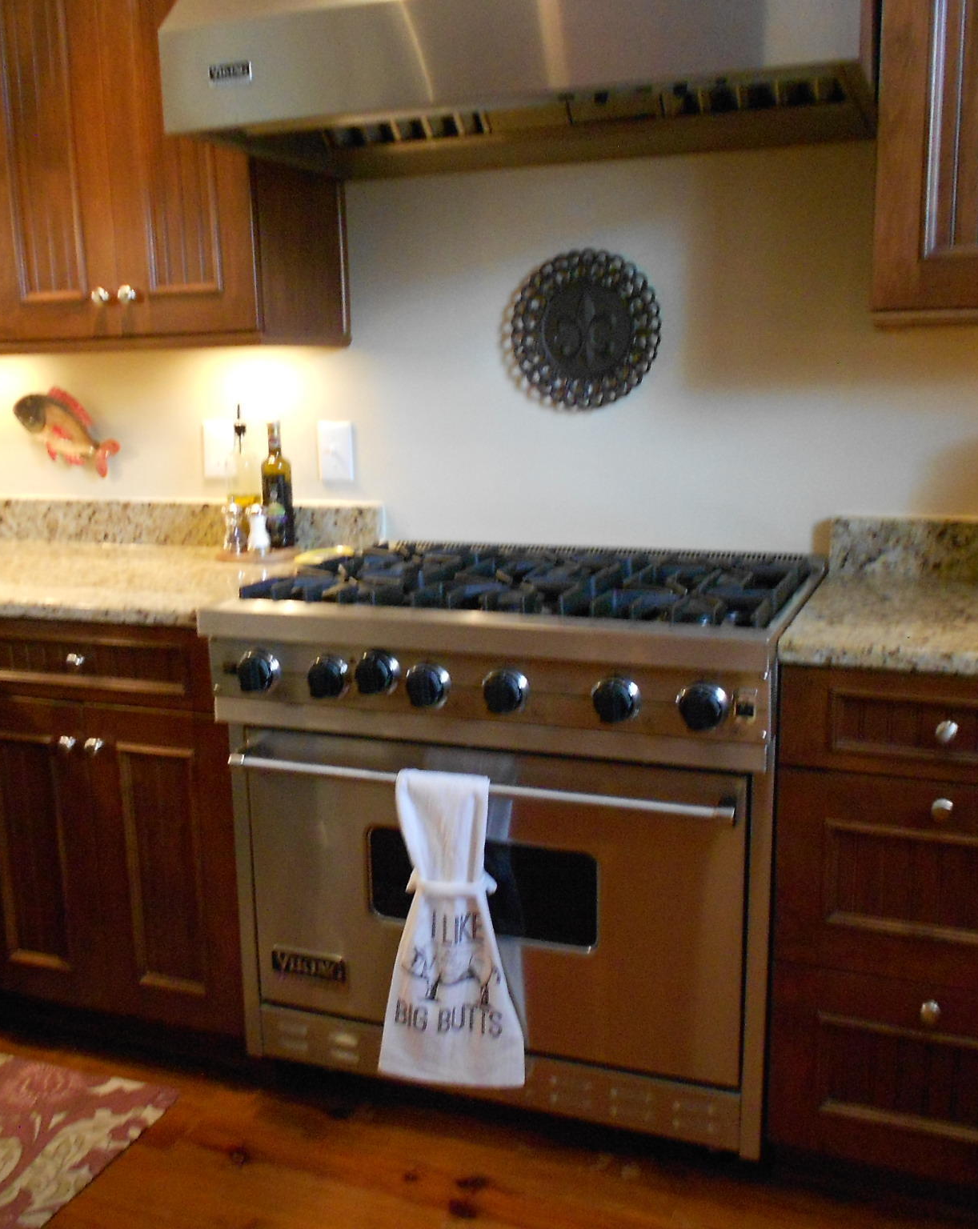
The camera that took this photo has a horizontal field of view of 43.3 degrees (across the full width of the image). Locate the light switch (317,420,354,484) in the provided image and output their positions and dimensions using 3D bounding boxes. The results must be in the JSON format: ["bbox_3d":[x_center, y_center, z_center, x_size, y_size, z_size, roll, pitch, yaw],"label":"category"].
[{"bbox_3d":[-0.331,-0.353,2.664,0.077,0.122,0.012,3,12,21],"label":"light switch"}]

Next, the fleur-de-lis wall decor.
[{"bbox_3d":[0.190,-0.558,2.410,0.302,0.305,0.022,3,12,21],"label":"fleur-de-lis wall decor"}]

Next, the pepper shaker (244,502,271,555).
[{"bbox_3d":[-0.493,-0.186,2.637,0.047,0.102,0.047,3,12,21],"label":"pepper shaker"}]

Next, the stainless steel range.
[{"bbox_3d":[0.090,0.372,2.231,0.908,0.910,0.730,3,12,21],"label":"stainless steel range"}]

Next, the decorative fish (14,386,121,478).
[{"bbox_3d":[-0.999,-0.433,2.889,0.305,0.175,0.040,23,18,15],"label":"decorative fish"}]

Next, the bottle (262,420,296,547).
[{"bbox_3d":[-0.461,-0.280,2.674,0.065,0.272,0.065,-1,11,0],"label":"bottle"}]

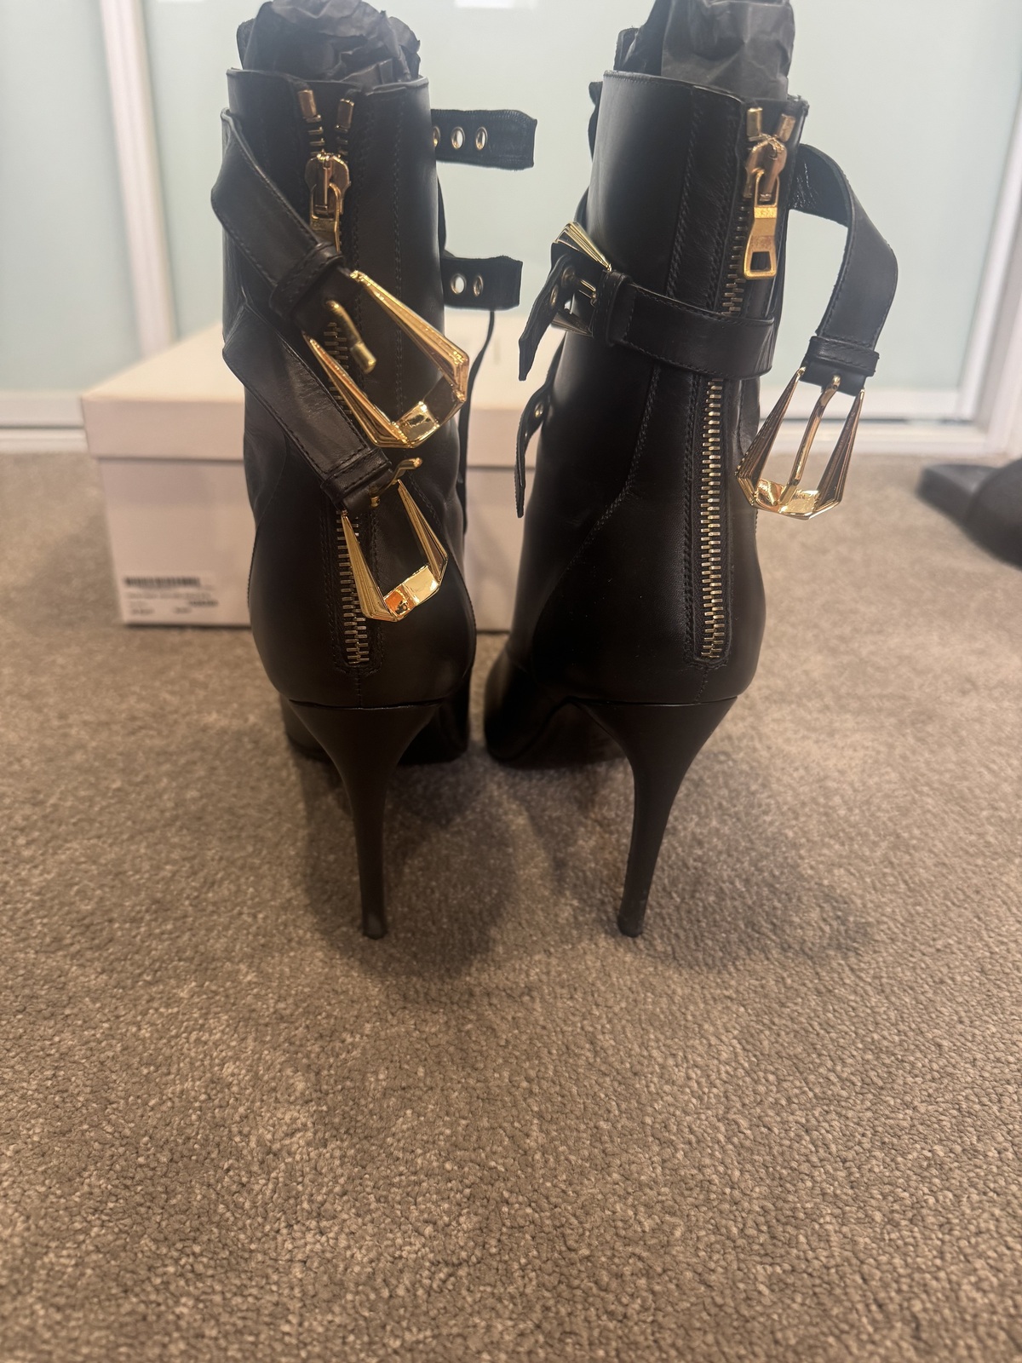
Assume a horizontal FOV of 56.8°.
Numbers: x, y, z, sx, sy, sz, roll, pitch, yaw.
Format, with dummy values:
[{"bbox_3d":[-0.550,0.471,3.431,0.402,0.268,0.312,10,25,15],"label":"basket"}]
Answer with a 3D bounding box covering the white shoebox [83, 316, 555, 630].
[{"bbox_3d":[-0.069,-0.178,0.695,0.322,0.124,0.414,1,27,-4],"label":"white shoebox"}]

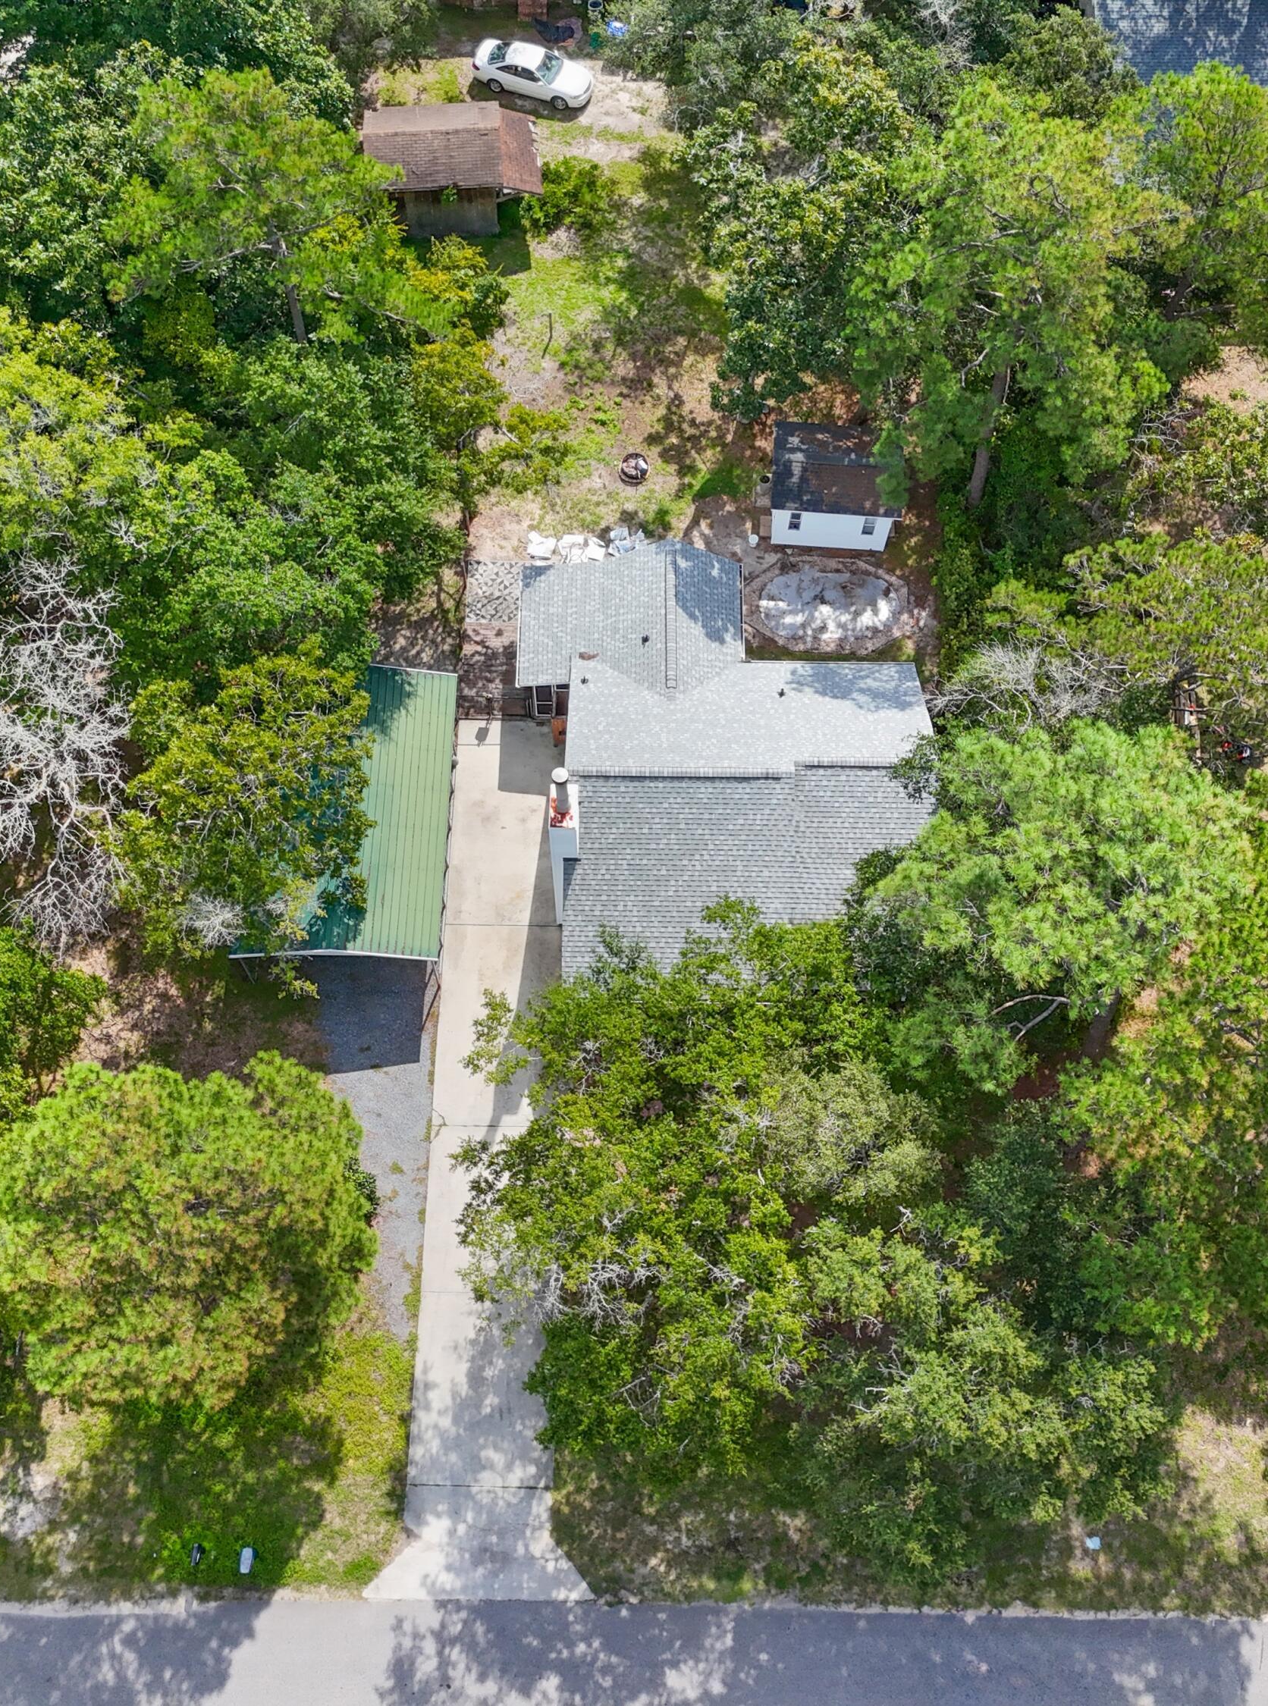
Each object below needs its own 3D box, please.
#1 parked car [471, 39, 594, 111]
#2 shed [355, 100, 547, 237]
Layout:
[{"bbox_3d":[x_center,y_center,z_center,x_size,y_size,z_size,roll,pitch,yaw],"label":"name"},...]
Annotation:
[{"bbox_3d":[-3.848,-30.664,61.966,4.840,1.390,1.790,18,65,8],"label":"parked car"},{"bbox_3d":[-6.711,-25.565,58.526,6.400,3.050,4.300,-3,64,-2],"label":"shed"}]

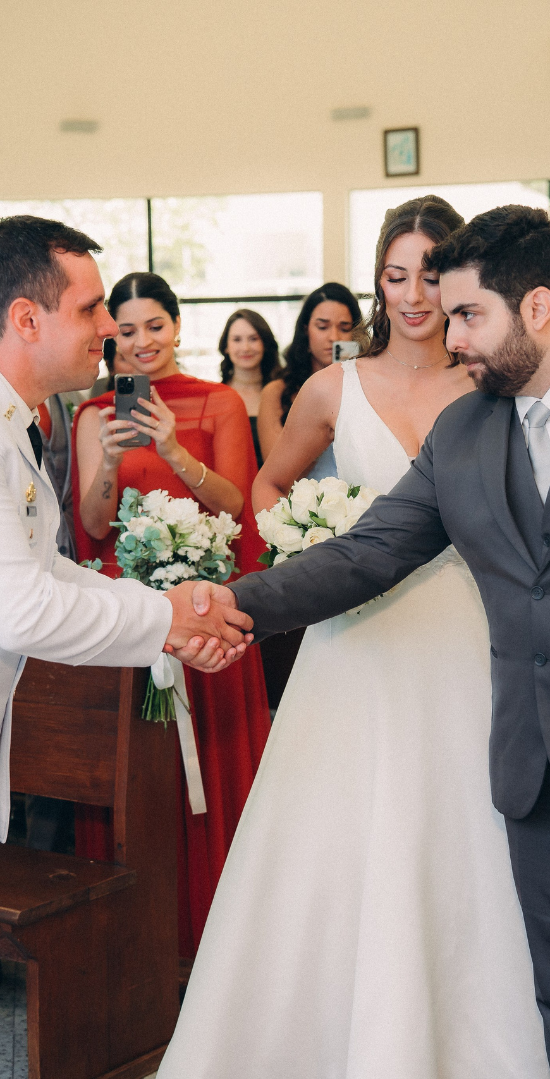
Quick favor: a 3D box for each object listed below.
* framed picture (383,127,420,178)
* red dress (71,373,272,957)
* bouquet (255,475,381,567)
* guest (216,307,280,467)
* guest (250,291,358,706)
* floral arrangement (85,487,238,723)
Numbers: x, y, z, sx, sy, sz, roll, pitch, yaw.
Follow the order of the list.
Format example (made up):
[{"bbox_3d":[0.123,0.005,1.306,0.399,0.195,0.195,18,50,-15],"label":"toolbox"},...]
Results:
[{"bbox_3d":[0.786,-2.395,11.400,0.225,0.300,0.030,1,6,17],"label":"framed picture"},{"bbox_3d":[-0.229,0.326,4.409,0.480,1.435,0.380,0,6,12],"label":"red dress"},{"bbox_3d":[0.072,-0.005,2.880,0.210,0.210,0.210,-1,6,6],"label":"bouquet"},{"bbox_3d":[-0.080,0.003,6.678,0.430,1.666,0.290,0,5,7],"label":"guest"},{"bbox_3d":[0.131,0.178,4.842,0.440,1.678,0.360,0,6,9],"label":"guest"},{"bbox_3d":[-0.231,0.134,3.800,0.300,0.470,0.260,-3,6,-12],"label":"floral arrangement"}]

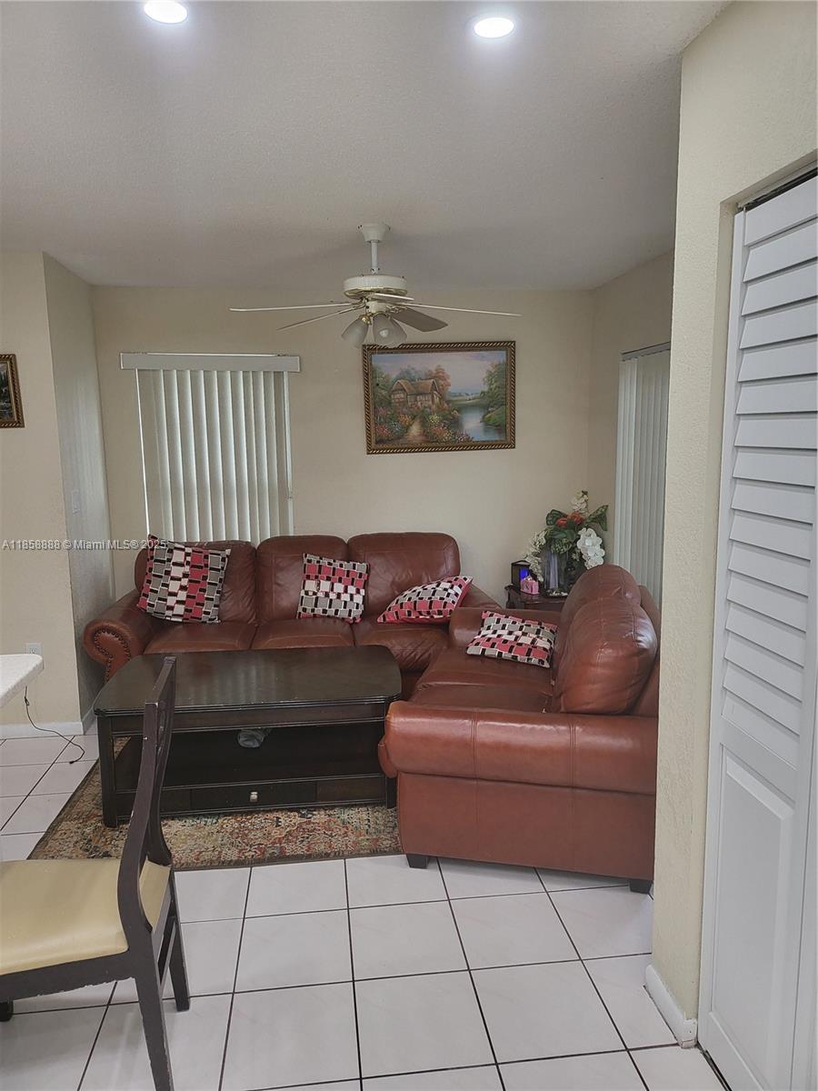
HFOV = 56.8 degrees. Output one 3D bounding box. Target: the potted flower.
[{"bbox_3d":[0.928,-0.013,4.506,0.470,0.610,0.420,-2,8,-7],"label":"potted flower"}]

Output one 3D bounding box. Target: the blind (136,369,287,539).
[{"bbox_3d":[-1.167,-0.490,4.626,0.890,1.140,0.080,-2,8,-7],"label":"blind"}]

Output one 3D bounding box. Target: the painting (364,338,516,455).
[{"bbox_3d":[0.200,-0.939,4.780,0.955,0.665,0.040,-3,8,-7],"label":"painting"}]

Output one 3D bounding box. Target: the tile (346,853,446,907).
[{"bbox_3d":[-0.054,1.179,2.685,0.332,0.010,0.332,-2,8,-7],"label":"tile"}]

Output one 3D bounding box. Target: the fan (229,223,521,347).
[{"bbox_3d":[-0.147,-1.118,3.285,1.270,0.520,1.270,-2,8,-7],"label":"fan"}]

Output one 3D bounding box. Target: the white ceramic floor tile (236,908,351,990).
[{"bbox_3d":[-0.344,1.229,2.301,0.331,0.010,0.331,-1,8,-7],"label":"white ceramic floor tile"}]

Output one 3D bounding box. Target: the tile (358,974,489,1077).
[{"bbox_3d":[0.031,1.266,2.012,0.331,0.010,0.331,-1,8,-7],"label":"tile"}]

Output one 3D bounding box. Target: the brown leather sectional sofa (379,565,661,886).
[{"bbox_3d":[0.536,0.599,3.316,0.960,0.950,1.620,1,8,12],"label":"brown leather sectional sofa"}]

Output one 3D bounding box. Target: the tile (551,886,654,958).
[{"bbox_3d":[0.656,1.203,2.423,0.331,0.010,0.331,-1,8,-7],"label":"tile"}]

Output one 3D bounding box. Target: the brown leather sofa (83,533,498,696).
[{"bbox_3d":[-0.617,0.454,4.382,2.180,0.950,0.950,-2,8,-7],"label":"brown leather sofa"}]

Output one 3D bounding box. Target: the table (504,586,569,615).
[{"bbox_3d":[0.892,0.583,4.657,0.520,0.588,0.490,-1,8,-7],"label":"table"}]

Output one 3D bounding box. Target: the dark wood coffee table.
[{"bbox_3d":[-0.660,0.813,3.417,1.235,0.487,0.780,-1,8,-6],"label":"dark wood coffee table"}]

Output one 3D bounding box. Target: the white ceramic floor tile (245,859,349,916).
[{"bbox_3d":[-0.389,1.188,2.643,0.332,0.010,0.332,-2,8,-7],"label":"white ceramic floor tile"}]

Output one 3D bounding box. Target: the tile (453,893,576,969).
[{"bbox_3d":[0.324,1.216,2.395,0.332,0.010,0.332,-2,8,-7],"label":"tile"}]

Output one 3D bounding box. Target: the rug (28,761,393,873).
[{"bbox_3d":[-0.401,1.041,3.552,2.150,0.012,1.580,-1,8,-6],"label":"rug"}]

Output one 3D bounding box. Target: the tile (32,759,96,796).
[{"bbox_3d":[-1.510,1.069,3.500,0.331,0.010,0.331,-1,8,-7],"label":"tile"}]

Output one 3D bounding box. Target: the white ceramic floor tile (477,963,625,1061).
[{"bbox_3d":[0.365,1.258,2.052,0.331,0.010,0.331,-1,8,-7],"label":"white ceramic floor tile"}]

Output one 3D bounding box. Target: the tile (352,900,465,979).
[{"bbox_3d":[-0.010,1.220,2.342,0.331,0.010,0.331,-1,8,-7],"label":"tile"}]

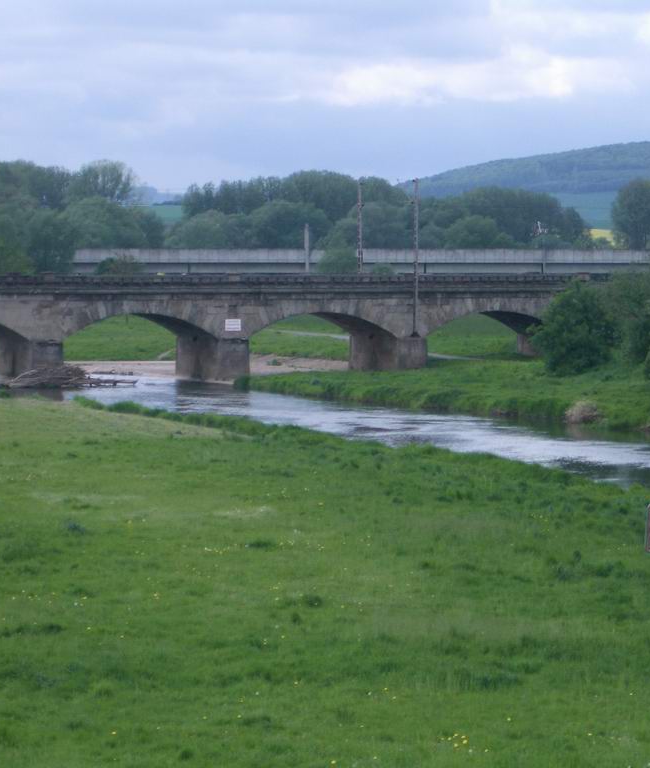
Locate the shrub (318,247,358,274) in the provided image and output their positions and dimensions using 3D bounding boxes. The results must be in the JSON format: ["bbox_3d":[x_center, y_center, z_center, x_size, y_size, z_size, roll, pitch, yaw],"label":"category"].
[{"bbox_3d":[1.871,-17.141,465.000,6.000,7.200,5.800,0,2,0],"label":"shrub"}]

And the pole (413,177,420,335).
[{"bbox_3d":[7.031,-9.913,240.000,0.420,12.150,0.420,-1,3,-20],"label":"pole"}]

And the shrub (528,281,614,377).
[{"bbox_3d":[17.530,-4.002,220.000,6.000,6.600,5.700,0,2,0],"label":"shrub"}]

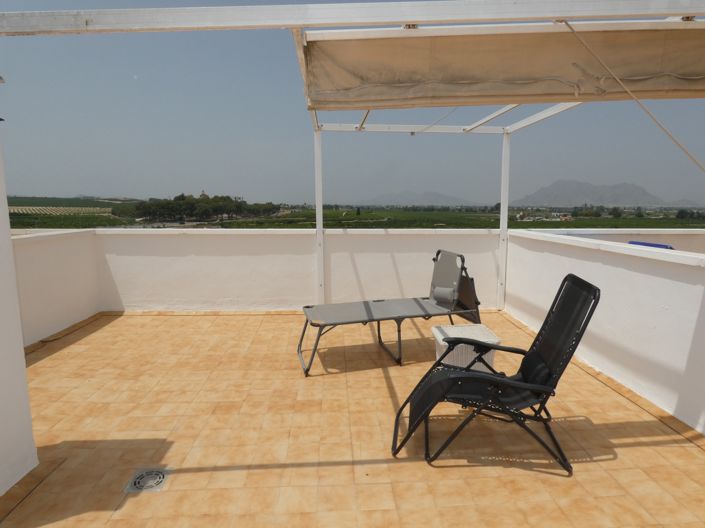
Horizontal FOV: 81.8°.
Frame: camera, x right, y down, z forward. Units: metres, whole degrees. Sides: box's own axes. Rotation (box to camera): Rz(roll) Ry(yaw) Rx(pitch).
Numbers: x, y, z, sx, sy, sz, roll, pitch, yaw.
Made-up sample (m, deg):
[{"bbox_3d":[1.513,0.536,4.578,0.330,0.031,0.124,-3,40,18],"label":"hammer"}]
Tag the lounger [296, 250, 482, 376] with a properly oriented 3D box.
[{"bbox_3d":[0.345,0.410,4.098,1.788,1.050,0.667,-2,8,-15],"label":"lounger"}]

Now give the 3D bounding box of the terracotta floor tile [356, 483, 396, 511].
[{"bbox_3d":[0.115,1.228,2.138,0.202,0.012,0.202,0,8,-3],"label":"terracotta floor tile"}]

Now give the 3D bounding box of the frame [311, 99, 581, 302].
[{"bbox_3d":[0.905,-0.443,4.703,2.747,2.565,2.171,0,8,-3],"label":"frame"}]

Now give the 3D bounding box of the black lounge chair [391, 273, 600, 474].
[{"bbox_3d":[0.845,0.614,2.580,1.131,1.081,0.646,1,8,7],"label":"black lounge chair"}]

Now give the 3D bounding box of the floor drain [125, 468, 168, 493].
[{"bbox_3d":[-1.132,1.205,2.270,0.202,0.012,0.202,0,8,-3],"label":"floor drain"}]

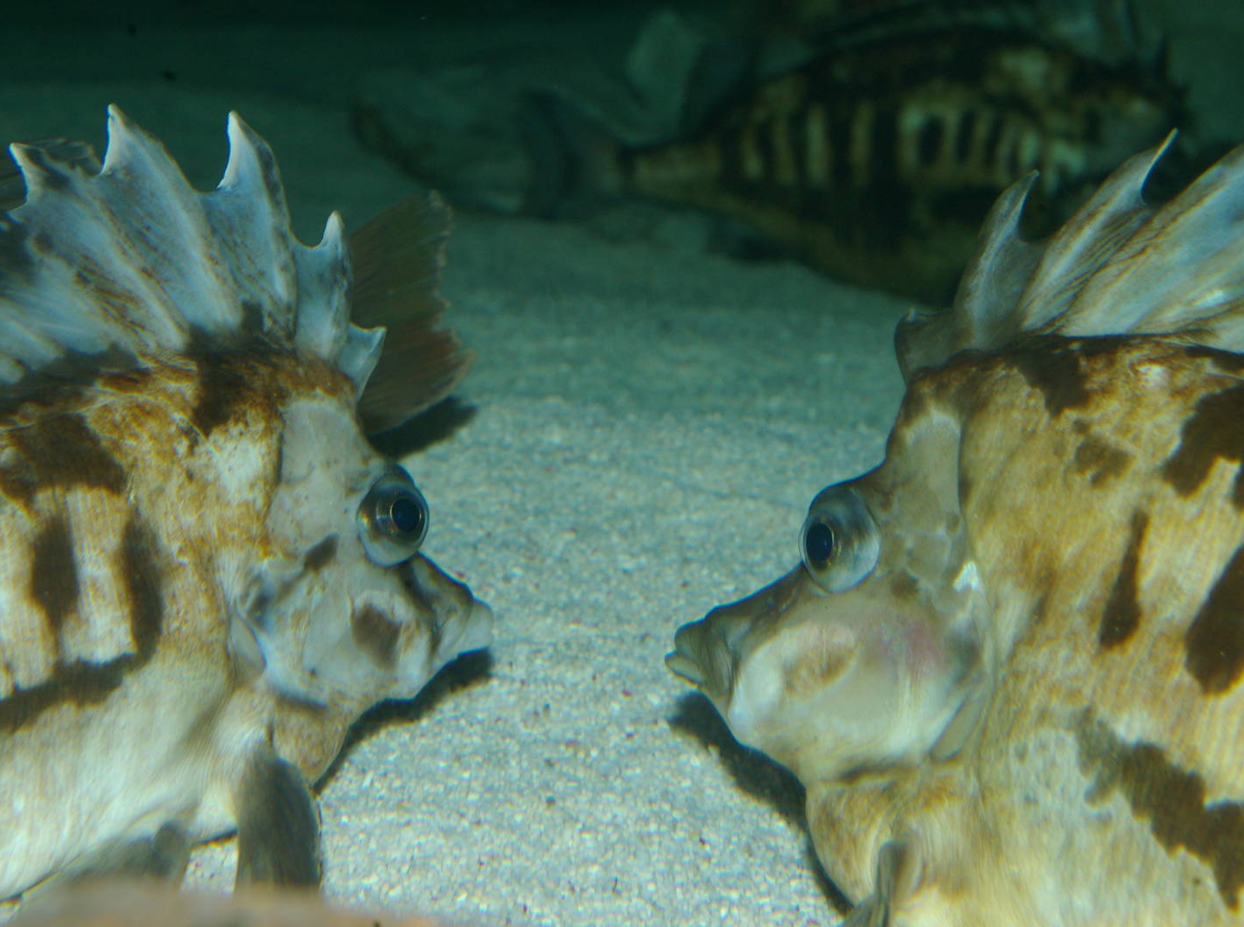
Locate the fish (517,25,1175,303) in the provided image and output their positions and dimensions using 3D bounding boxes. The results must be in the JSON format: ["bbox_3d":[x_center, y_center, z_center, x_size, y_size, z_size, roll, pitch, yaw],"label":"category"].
[{"bbox_3d":[0.096,-0.136,1.330,0.278,0.130,0.070,-3,13,-13],"label":"fish"}]

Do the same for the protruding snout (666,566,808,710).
[{"bbox_3d":[0.023,0.035,0.620,0.026,0.026,0.020,5,14,21],"label":"protruding snout"}]

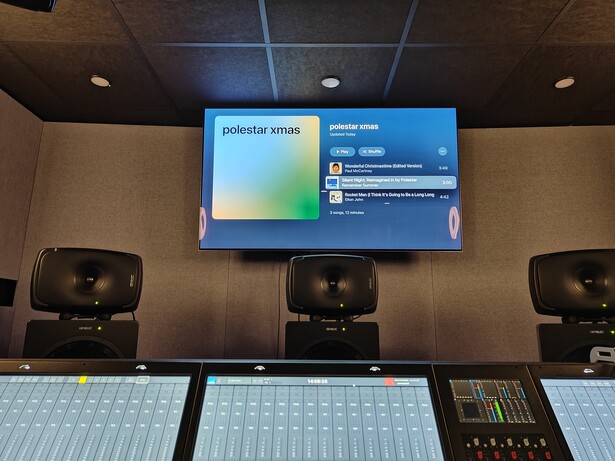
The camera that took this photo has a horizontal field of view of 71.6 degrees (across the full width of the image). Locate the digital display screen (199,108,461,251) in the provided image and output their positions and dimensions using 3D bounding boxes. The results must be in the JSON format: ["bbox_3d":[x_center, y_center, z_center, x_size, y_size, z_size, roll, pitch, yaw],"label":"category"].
[{"bbox_3d":[0.133,-0.292,2.427,1.450,0.822,0.050,0,-8,0],"label":"digital display screen"}]

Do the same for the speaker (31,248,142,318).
[{"bbox_3d":[-0.974,0.238,1.904,0.433,0.300,0.278,7,-14,-27],"label":"speaker"}]

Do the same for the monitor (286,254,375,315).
[{"bbox_3d":[0.115,0.280,2.053,0.433,0.300,0.278,0,-12,0],"label":"monitor"}]

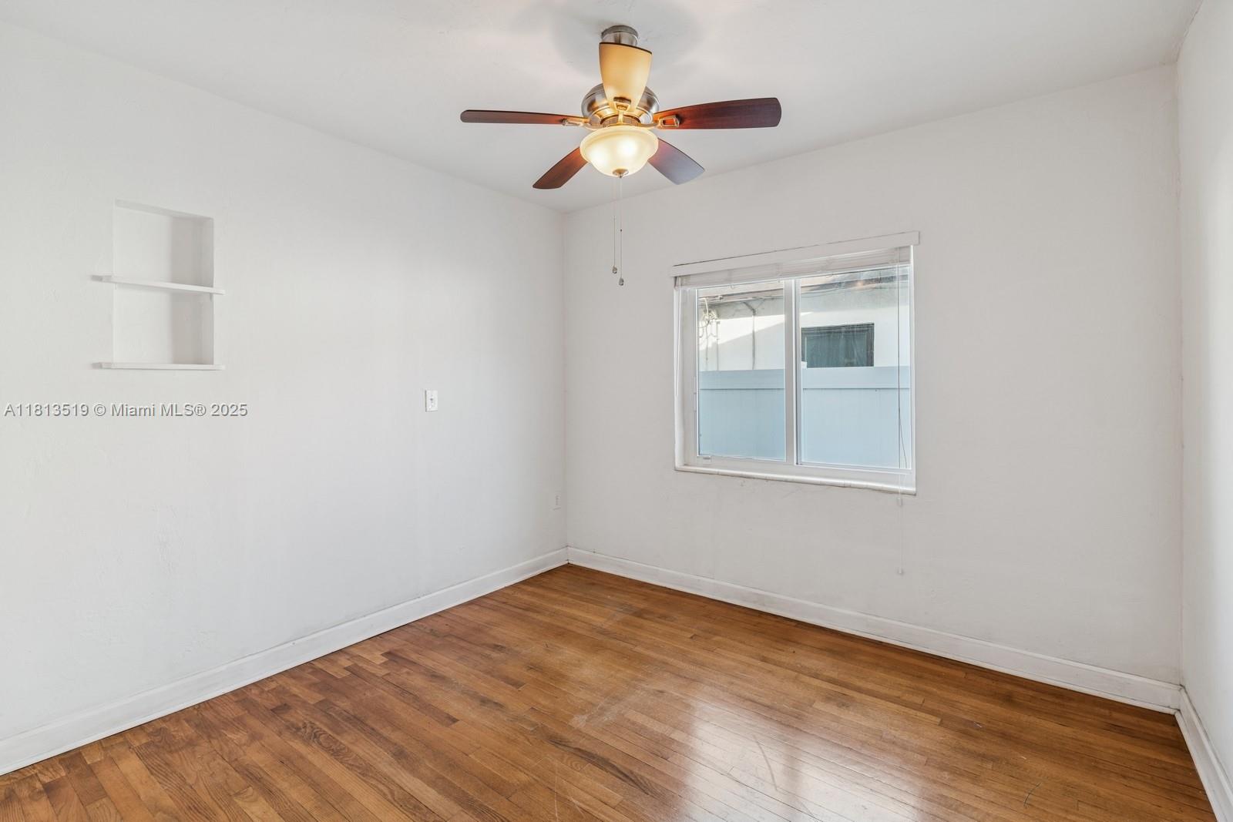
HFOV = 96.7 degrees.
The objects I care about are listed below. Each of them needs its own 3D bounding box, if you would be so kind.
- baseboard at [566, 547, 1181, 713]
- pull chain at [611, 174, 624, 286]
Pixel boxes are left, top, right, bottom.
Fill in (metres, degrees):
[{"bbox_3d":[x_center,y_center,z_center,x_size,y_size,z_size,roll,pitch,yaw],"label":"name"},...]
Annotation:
[{"bbox_3d":[0.885,1.058,2.960,3.070,0.122,0.030,1,2,36],"label":"baseboard"},{"bbox_3d":[0.006,-0.645,1.950,0.042,0.400,0.025,0,2,0],"label":"pull chain"}]

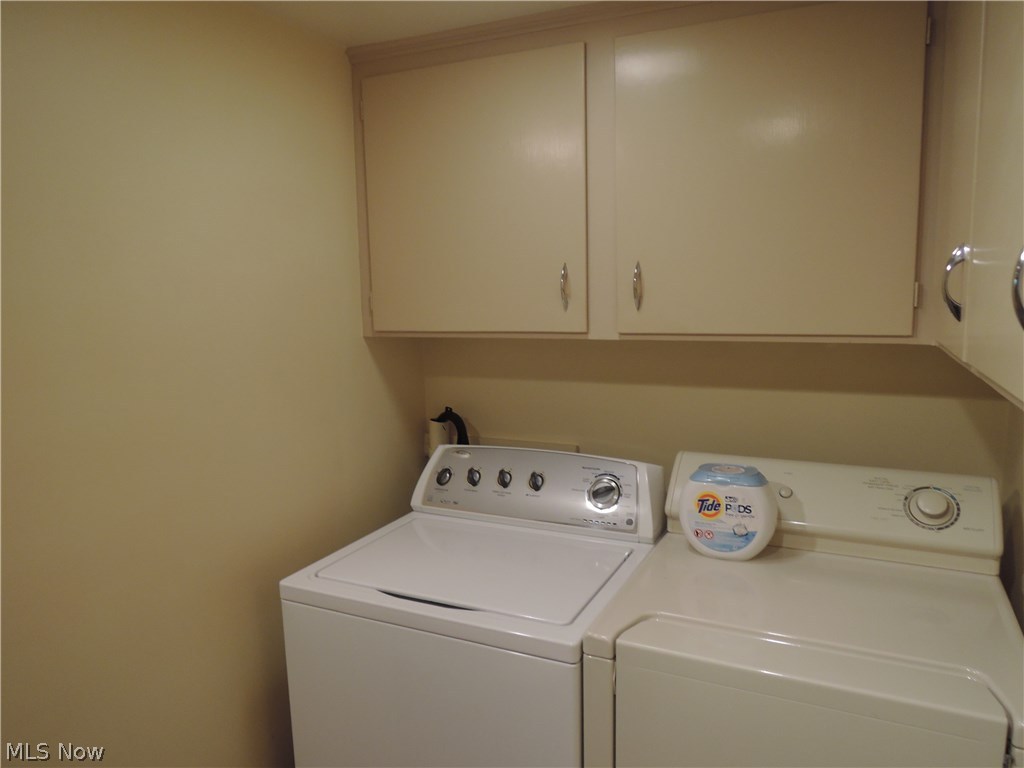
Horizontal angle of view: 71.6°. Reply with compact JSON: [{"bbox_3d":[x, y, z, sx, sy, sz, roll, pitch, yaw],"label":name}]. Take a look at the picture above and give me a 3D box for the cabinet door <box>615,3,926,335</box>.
[{"bbox_3d":[0.541,-0.454,1.573,0.634,0.691,0.025,2,9,25],"label":"cabinet door"}]

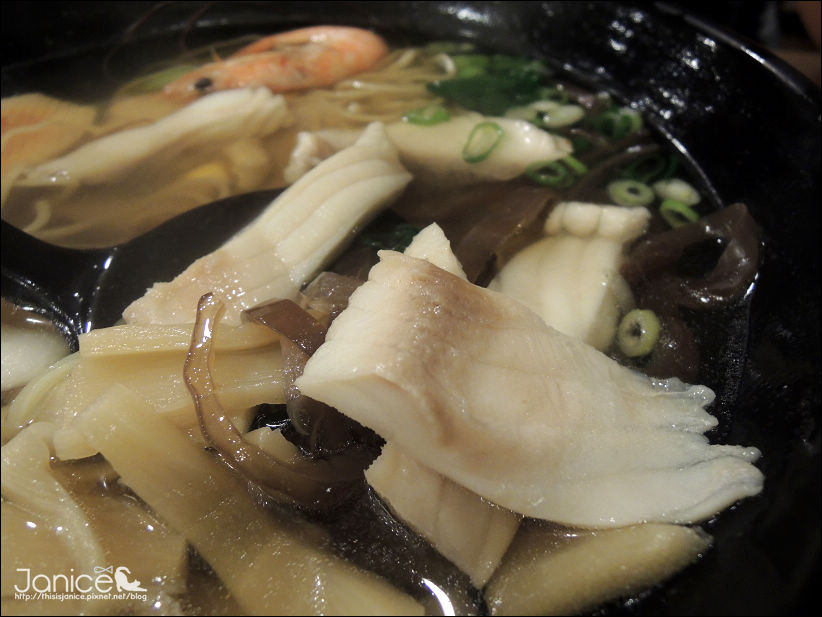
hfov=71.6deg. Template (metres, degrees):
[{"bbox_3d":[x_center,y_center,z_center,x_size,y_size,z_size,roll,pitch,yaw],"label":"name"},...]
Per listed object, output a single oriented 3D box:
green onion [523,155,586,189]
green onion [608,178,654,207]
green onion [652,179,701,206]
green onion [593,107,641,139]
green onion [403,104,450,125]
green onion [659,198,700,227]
[{"bbox_3d":[0.033,-0.032,0.132,0.014,0.005,0.012,0,45,0],"label":"green onion"},{"bbox_3d":[0.049,-0.026,0.126,0.010,0.004,0.009,0,45,0],"label":"green onion"},{"bbox_3d":[0.059,-0.026,0.126,0.010,0.005,0.007,0,45,0],"label":"green onion"},{"bbox_3d":[0.054,-0.049,0.149,0.012,0.004,0.011,0,45,0],"label":"green onion"},{"bbox_3d":[0.004,-0.050,0.148,0.012,0.004,0.010,0,45,0],"label":"green onion"},{"bbox_3d":[0.057,-0.020,0.121,0.008,0.004,0.007,0,45,0],"label":"green onion"}]

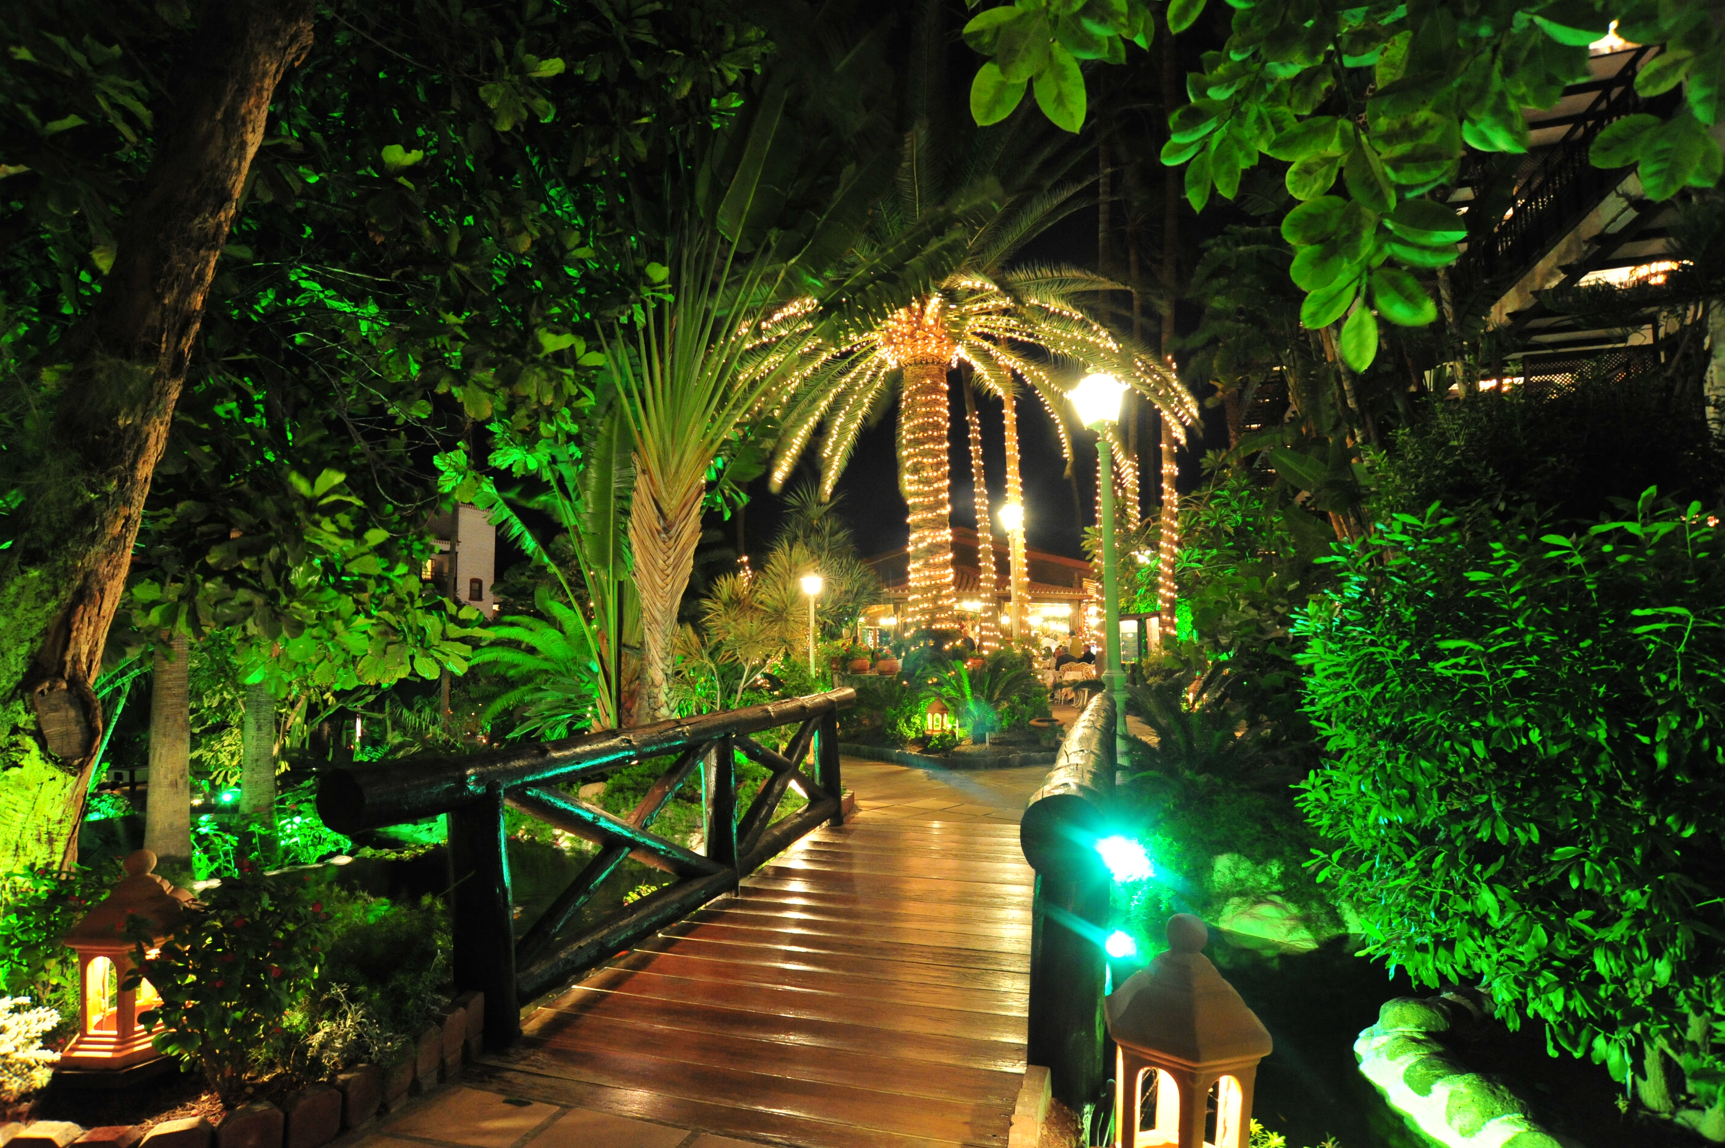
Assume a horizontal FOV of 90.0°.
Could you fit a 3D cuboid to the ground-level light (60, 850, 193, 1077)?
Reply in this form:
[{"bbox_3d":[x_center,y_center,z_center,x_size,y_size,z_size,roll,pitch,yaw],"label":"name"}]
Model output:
[{"bbox_3d":[-2.244,1.183,2.650,0.370,0.640,0.370,2,-6,-40],"label":"ground-level light"}]

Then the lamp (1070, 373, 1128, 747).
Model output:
[{"bbox_3d":[2.111,0.029,7.400,0.460,3.500,0.440,-3,-5,16],"label":"lamp"}]

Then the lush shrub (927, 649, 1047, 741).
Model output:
[{"bbox_3d":[1.545,1.511,10.800,1.500,1.170,1.400,-2,-5,8],"label":"lush shrub"}]

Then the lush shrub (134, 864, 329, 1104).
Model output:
[{"bbox_3d":[-1.805,1.168,2.470,0.500,0.680,0.500,2,-6,-36],"label":"lush shrub"}]

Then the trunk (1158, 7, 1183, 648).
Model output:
[{"bbox_3d":[5.513,-4.373,15.500,0.400,12.000,0.400,0,-6,20],"label":"trunk"}]

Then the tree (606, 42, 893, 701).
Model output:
[{"bbox_3d":[-1.109,-1.889,8.600,3.000,7.200,2.300,-1,-5,-7],"label":"tree"}]

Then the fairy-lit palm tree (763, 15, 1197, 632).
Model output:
[{"bbox_3d":[1.703,-3.373,13.200,6.400,10.000,6.200,-2,-5,8],"label":"fairy-lit palm tree"}]

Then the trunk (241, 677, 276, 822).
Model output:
[{"bbox_3d":[-5.189,1.521,7.400,0.250,1.280,0.250,2,-6,-35],"label":"trunk"}]

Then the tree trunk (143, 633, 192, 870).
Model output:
[{"bbox_3d":[-4.594,1.163,5.700,0.260,1.600,0.260,2,-6,-39],"label":"tree trunk"}]

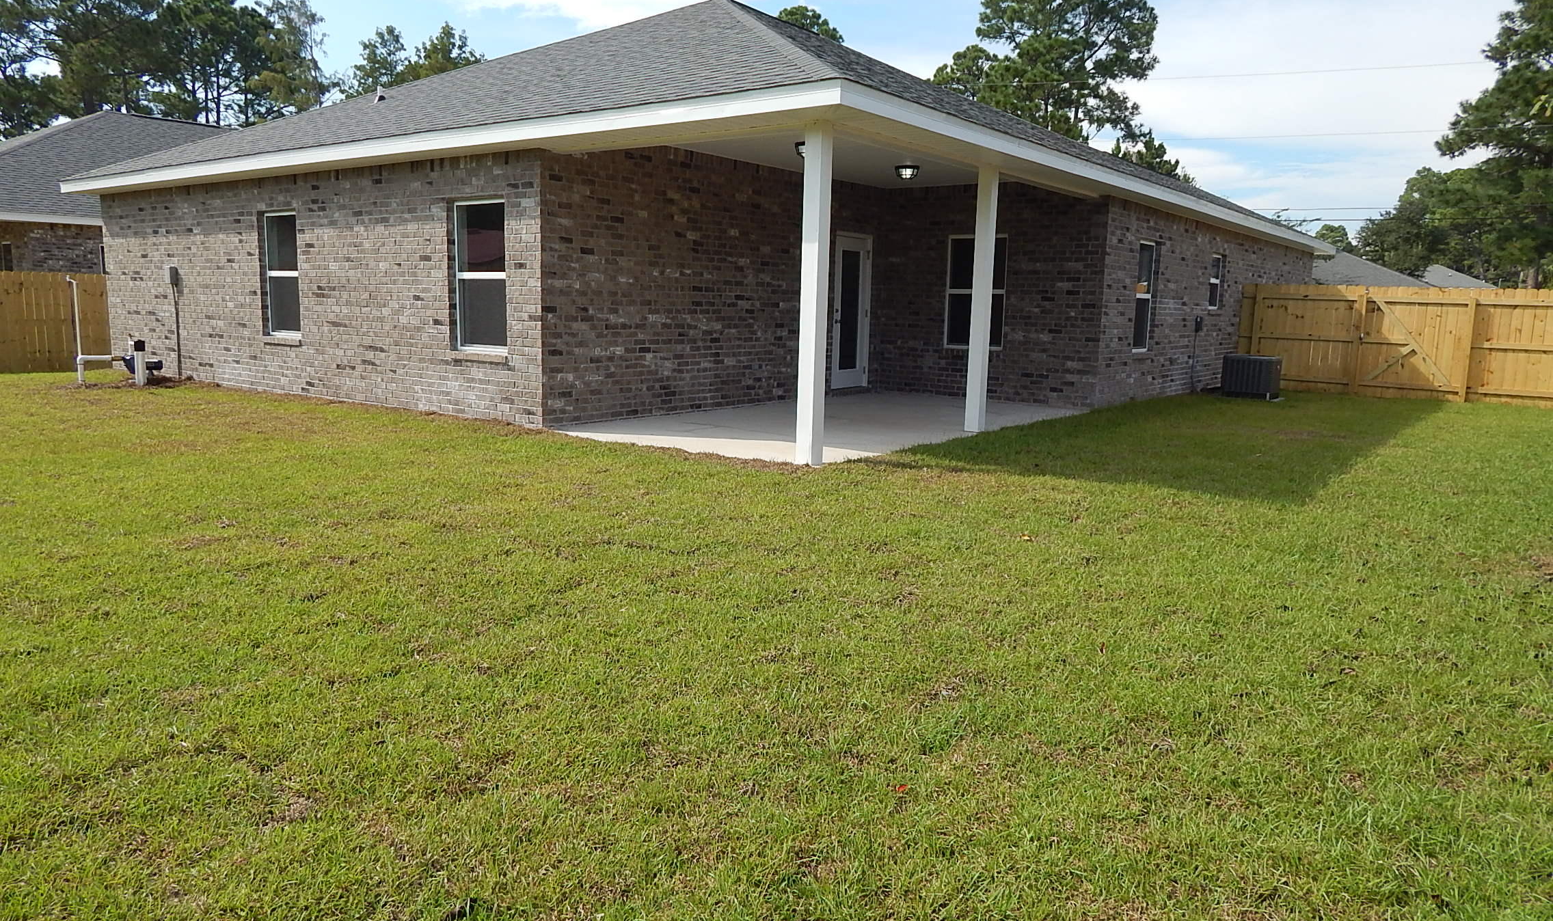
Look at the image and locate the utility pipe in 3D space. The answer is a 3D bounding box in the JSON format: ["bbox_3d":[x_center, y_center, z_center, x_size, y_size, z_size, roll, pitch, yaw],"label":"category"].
[{"bbox_3d":[-9.067,-1.726,13.629,0.540,1.420,0.100,-5,11,-35],"label":"utility pipe"}]

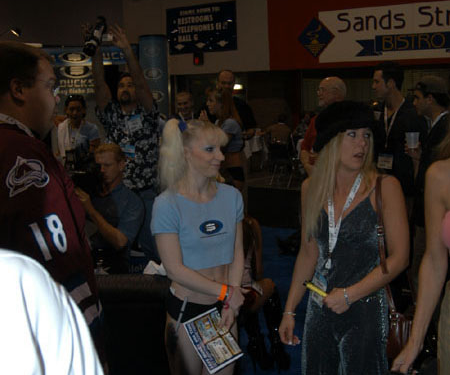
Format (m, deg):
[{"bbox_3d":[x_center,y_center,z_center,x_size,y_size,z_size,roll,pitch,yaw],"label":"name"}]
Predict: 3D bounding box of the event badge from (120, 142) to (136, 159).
[{"bbox_3d":[-0.722,-0.273,5.050,0.112,0.105,0.012,-3,12,-5],"label":"event badge"}]

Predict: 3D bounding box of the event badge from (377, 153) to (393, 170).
[{"bbox_3d":[1.095,-0.179,4.650,0.105,0.108,0.012,1,9,18],"label":"event badge"}]

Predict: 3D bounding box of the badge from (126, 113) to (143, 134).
[{"bbox_3d":[-0.671,-0.487,5.070,0.097,0.107,0.012,-10,3,-6],"label":"badge"}]

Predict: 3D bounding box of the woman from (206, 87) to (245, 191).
[{"bbox_3d":[0.024,-0.049,6.129,0.400,1.680,0.440,-2,9,-3],"label":"woman"}]

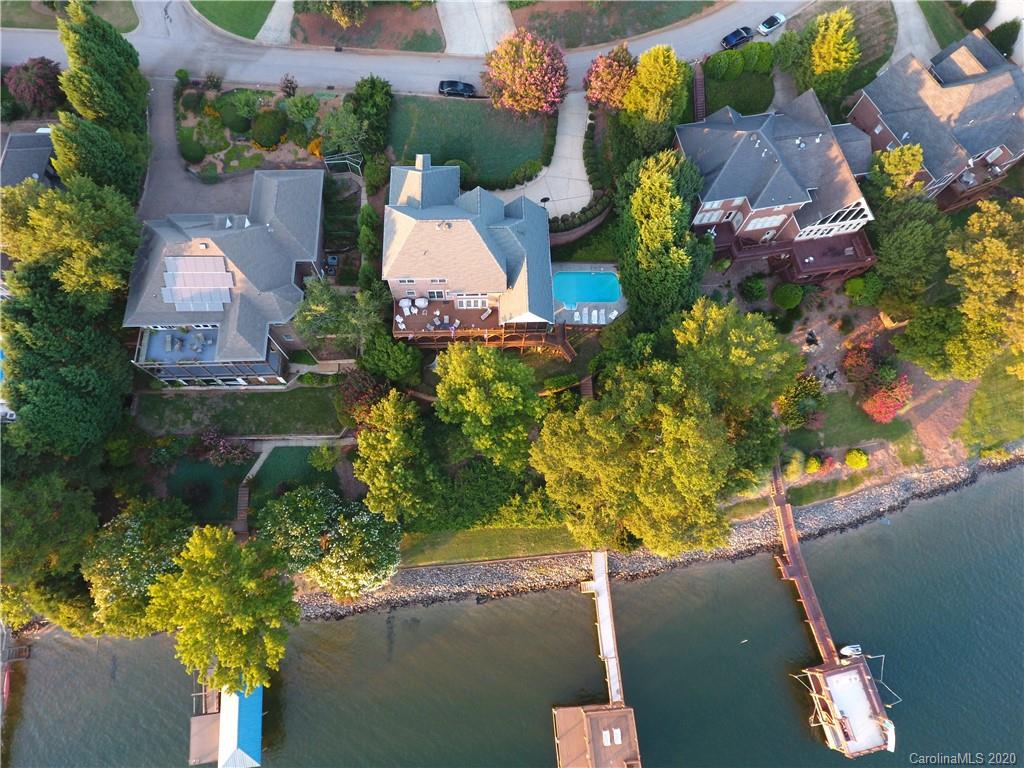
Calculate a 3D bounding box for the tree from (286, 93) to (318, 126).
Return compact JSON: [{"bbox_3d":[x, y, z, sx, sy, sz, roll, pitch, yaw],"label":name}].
[{"bbox_3d":[-26.297,-34.194,74.224,4.059,4.000,4.258,0,70,0],"label":"tree"}]

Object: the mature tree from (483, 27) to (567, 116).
[{"bbox_3d":[1.521,-38.298,74.202,10.200,9.000,10.800,1,69,-2],"label":"mature tree"}]

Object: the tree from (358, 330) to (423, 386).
[{"bbox_3d":[-14.500,-2.960,70.960,7.550,6.000,6.870,1,70,-2],"label":"tree"}]

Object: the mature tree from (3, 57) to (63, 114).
[{"bbox_3d":[-59.313,-36.803,73.701,6.300,6.000,7.200,0,70,0],"label":"mature tree"}]

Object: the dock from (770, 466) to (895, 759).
[{"bbox_3d":[33.461,24.044,64.757,6.729,4.600,29.730,-11,70,-6],"label":"dock"}]

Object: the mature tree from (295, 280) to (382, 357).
[{"bbox_3d":[-18.737,-6.960,64.783,9.751,7.800,8.846,0,70,0],"label":"mature tree"}]

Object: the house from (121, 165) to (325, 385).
[{"bbox_3d":[-32.820,-13.700,70.110,20.500,14.500,24.500,1,70,-2],"label":"house"}]

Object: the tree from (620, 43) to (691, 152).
[{"bbox_3d":[17.460,-34.820,72.730,8.240,11.500,11.500,1,70,-2],"label":"tree"}]

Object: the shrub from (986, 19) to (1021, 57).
[{"bbox_3d":[68.330,-48.040,82.300,3.300,4.200,3.800,1,70,-2],"label":"shrub"}]

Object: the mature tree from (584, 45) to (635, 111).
[{"bbox_3d":[12.380,-38.730,74.880,6.600,6.800,8.010,1,70,-2],"label":"mature tree"}]

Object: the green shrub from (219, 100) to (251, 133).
[{"bbox_3d":[-35.116,-33.862,74.897,3.650,2.900,3.800,1,69,-2],"label":"green shrub"}]

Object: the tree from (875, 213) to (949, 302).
[{"bbox_3d":[45.684,-14.214,68.496,7.800,8.500,9.200,0,70,0],"label":"tree"}]

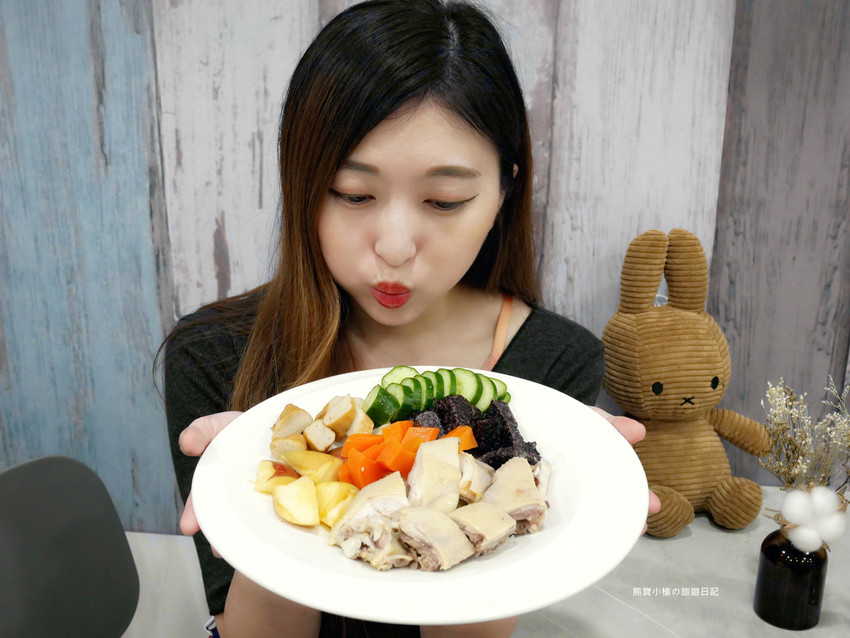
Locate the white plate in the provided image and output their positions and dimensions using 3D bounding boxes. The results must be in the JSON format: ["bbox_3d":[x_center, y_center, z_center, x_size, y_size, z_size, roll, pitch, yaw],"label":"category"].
[{"bbox_3d":[-0.002,0.108,0.630,0.285,0.032,0.285,1,24,0],"label":"white plate"}]

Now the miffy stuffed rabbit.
[{"bbox_3d":[0.283,0.070,1.099,0.187,0.325,0.165,-4,14,-6],"label":"miffy stuffed rabbit"}]

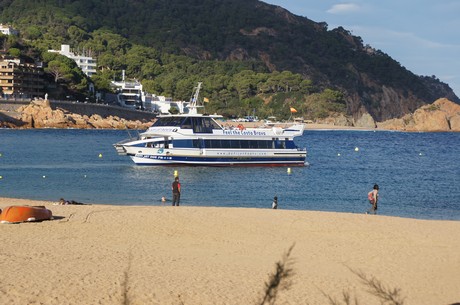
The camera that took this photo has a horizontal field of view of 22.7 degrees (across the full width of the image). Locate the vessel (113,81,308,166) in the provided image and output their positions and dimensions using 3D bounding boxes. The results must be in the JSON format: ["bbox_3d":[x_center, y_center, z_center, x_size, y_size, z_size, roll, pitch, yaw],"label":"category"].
[{"bbox_3d":[-2.404,-3.330,138.000,22.300,9.700,6.800,0,2,-17],"label":"vessel"}]

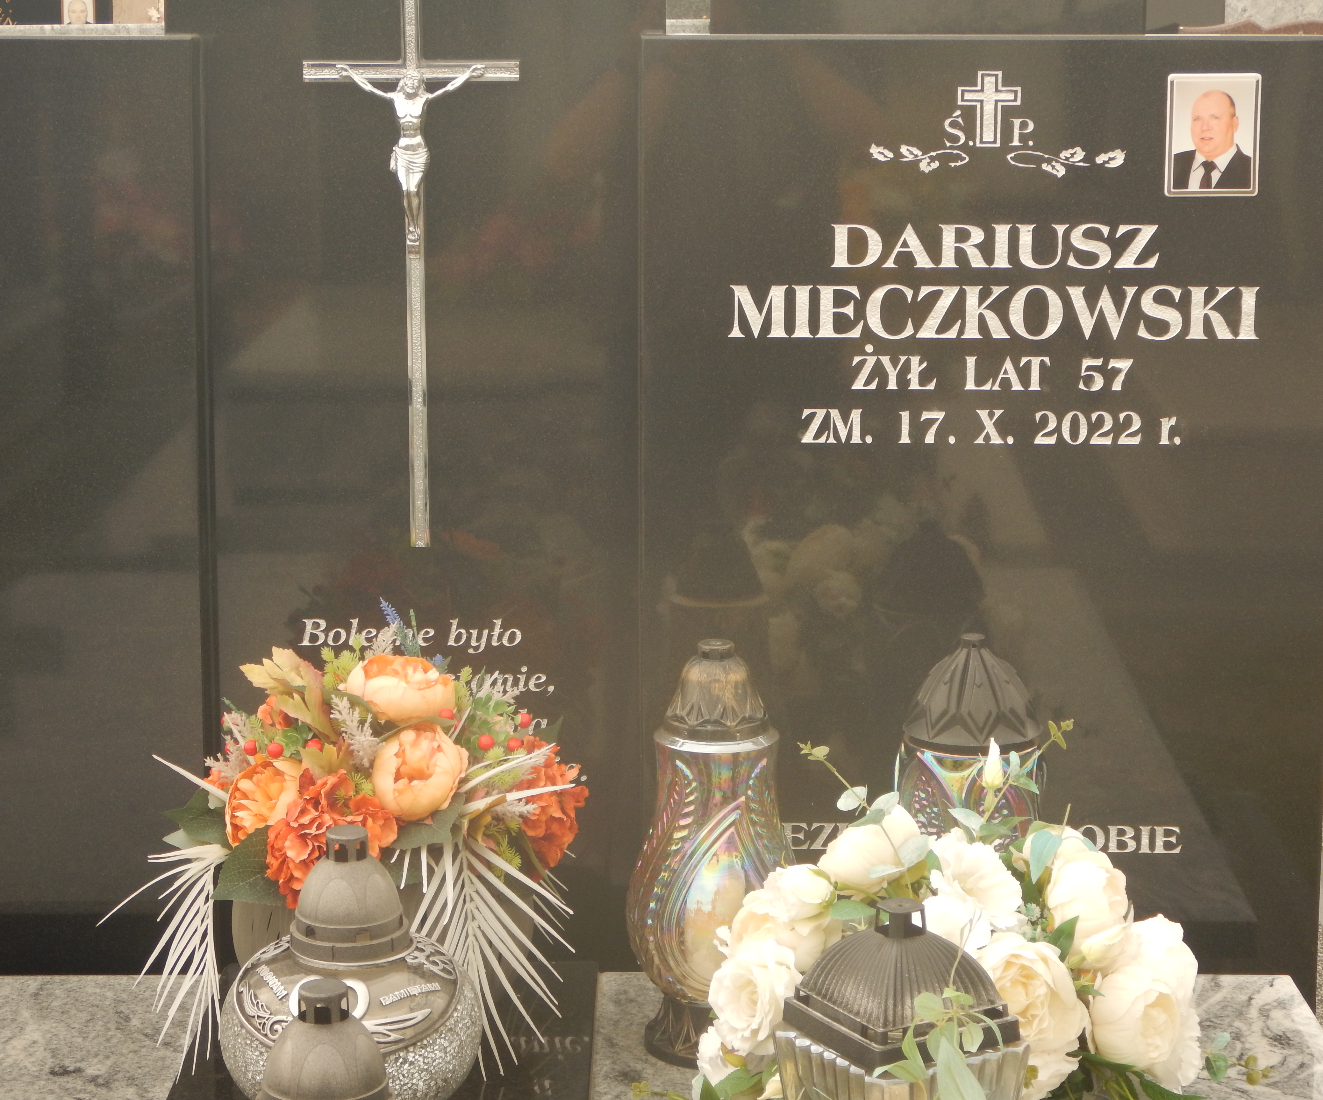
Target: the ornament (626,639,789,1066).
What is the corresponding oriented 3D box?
[{"bbox_3d":[0.050,0.276,2.621,0.162,0.387,0.162,0,12,0],"label":"ornament"}]

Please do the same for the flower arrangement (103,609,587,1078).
[{"bbox_3d":[-0.294,0.252,2.650,0.450,0.420,0.360,0,12,0],"label":"flower arrangement"}]

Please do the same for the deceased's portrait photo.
[{"bbox_3d":[0.540,-0.407,2.778,0.091,0.120,0.012,0,11,2],"label":"deceased's portrait photo"}]

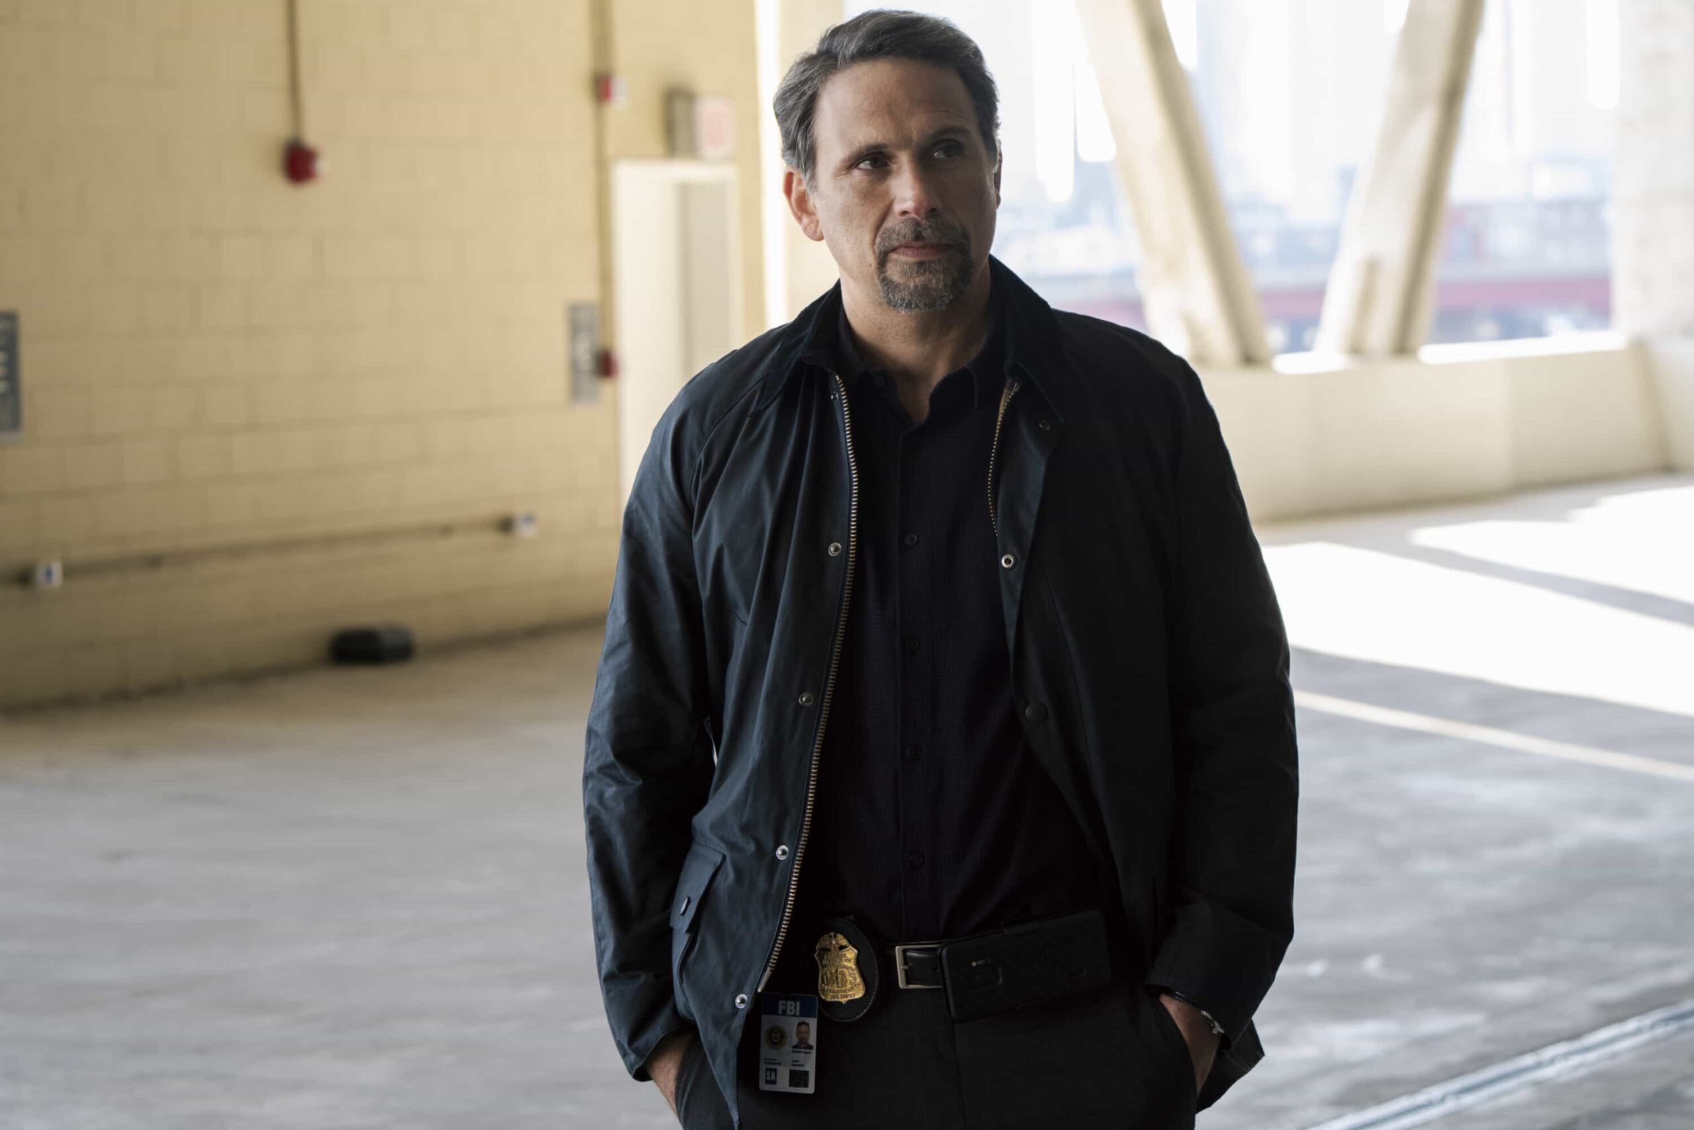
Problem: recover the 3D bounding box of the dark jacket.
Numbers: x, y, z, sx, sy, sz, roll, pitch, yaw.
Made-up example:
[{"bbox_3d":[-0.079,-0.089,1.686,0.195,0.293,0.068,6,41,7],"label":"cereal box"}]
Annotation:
[{"bbox_3d":[0.081,0.118,4.100,0.615,0.770,0.320,-1,3,5],"label":"dark jacket"}]

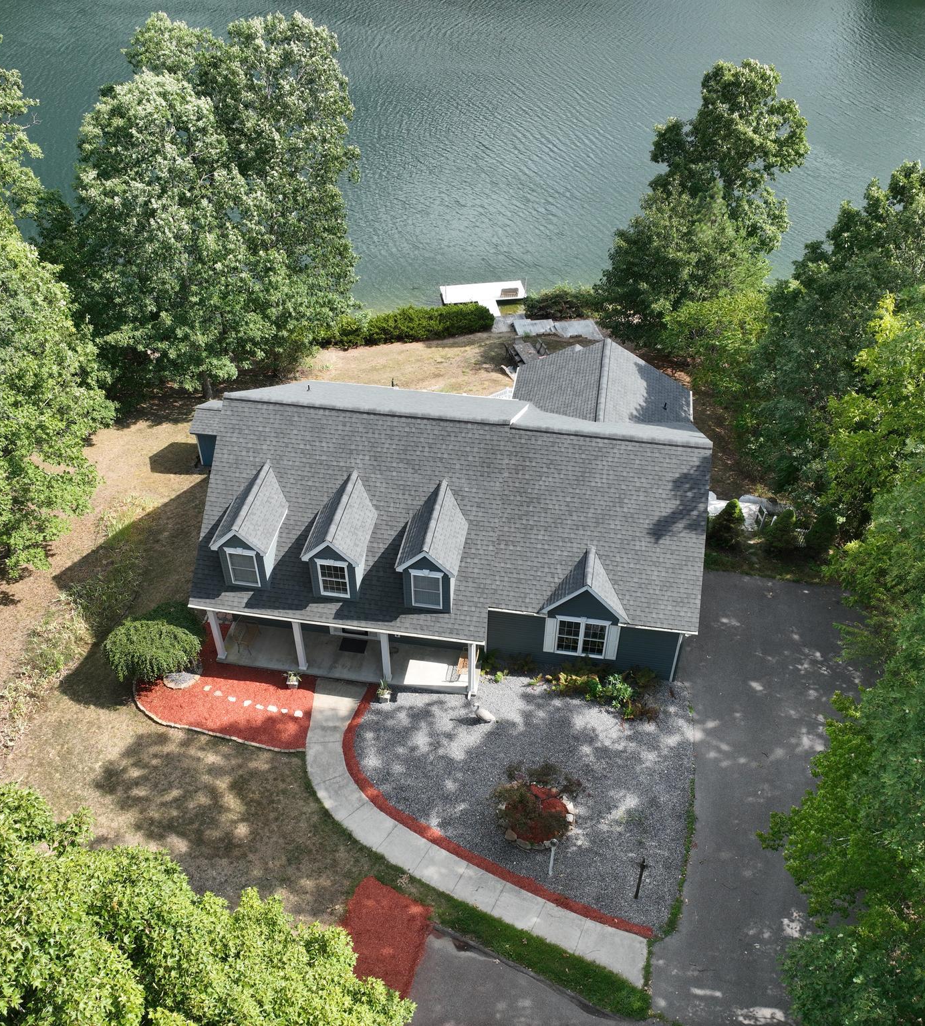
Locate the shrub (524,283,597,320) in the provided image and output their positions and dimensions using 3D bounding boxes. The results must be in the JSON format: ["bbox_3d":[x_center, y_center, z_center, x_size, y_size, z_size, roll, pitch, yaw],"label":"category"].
[{"bbox_3d":[5.717,-12.097,54.132,4.310,1.400,1.800,3,42,2],"label":"shrub"}]

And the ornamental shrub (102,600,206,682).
[{"bbox_3d":[-10.092,4.348,31.175,3.100,1.800,2.900,6,42,6],"label":"ornamental shrub"}]

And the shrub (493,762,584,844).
[{"bbox_3d":[2.145,8.273,26.987,2.400,1.000,2.250,1,42,0],"label":"shrub"}]

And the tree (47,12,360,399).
[{"bbox_3d":[-10.664,-12.422,41.423,12.600,16.700,11.200,6,42,6],"label":"tree"}]

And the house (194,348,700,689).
[{"bbox_3d":[0.302,-1.368,34.271,15.950,7.670,14.850,6,42,6],"label":"house"}]

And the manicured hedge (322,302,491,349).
[{"bbox_3d":[-3.047,-10.166,51.243,9.250,1.350,1.600,-8,42,-10],"label":"manicured hedge"}]

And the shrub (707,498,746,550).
[{"bbox_3d":[9.932,0.351,35.645,1.400,1.950,1.400,6,42,6],"label":"shrub"}]

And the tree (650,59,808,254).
[{"bbox_3d":[14.314,-17.736,52.047,8.200,13.200,8.000,6,42,6],"label":"tree"}]

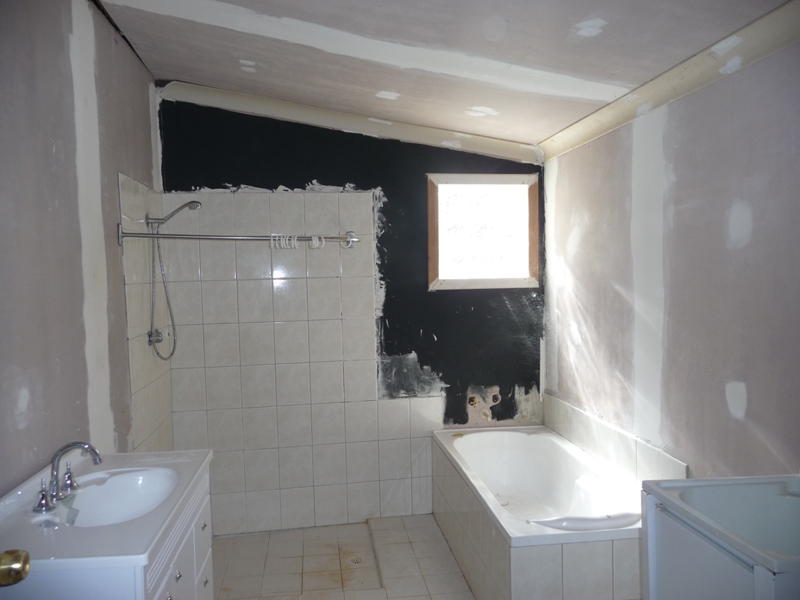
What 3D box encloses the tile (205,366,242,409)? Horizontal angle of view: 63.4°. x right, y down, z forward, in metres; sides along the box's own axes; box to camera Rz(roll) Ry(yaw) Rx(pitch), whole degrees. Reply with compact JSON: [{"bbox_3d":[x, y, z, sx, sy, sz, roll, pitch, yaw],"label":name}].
[{"bbox_3d":[-1.024,0.513,3.767,0.200,0.250,0.010,-2,3,-10],"label":"tile"}]

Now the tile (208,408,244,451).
[{"bbox_3d":[-1.018,0.763,3.781,0.200,0.250,0.010,-2,3,-10],"label":"tile"}]

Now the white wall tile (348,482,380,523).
[{"bbox_3d":[-0.217,1.232,3.943,0.200,0.246,0.010,-2,3,-10],"label":"white wall tile"}]

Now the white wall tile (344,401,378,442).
[{"bbox_3d":[-0.231,0.738,3.920,0.200,0.250,0.010,-2,3,-8],"label":"white wall tile"}]

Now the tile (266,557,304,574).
[{"bbox_3d":[-0.610,1.405,3.408,0.200,0.010,0.200,-2,3,-12],"label":"tile"}]

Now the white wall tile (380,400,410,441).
[{"bbox_3d":[-0.032,0.729,3.948,0.200,0.250,0.010,-2,3,-10],"label":"white wall tile"}]

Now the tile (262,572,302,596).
[{"bbox_3d":[-0.585,1.420,3.210,0.200,0.010,0.200,-2,3,-8],"label":"tile"}]

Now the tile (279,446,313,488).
[{"bbox_3d":[-0.621,1.000,3.876,0.200,0.250,0.010,-2,3,-8],"label":"tile"}]

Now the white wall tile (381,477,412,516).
[{"bbox_3d":[-0.018,1.216,3.965,0.200,0.225,0.010,-2,3,-8],"label":"white wall tile"}]

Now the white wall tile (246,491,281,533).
[{"bbox_3d":[-0.813,1.256,3.862,0.200,0.250,0.010,-2,3,-8],"label":"white wall tile"}]

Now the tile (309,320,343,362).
[{"bbox_3d":[-0.438,0.243,3.849,0.200,0.250,0.010,-2,3,-8],"label":"tile"}]

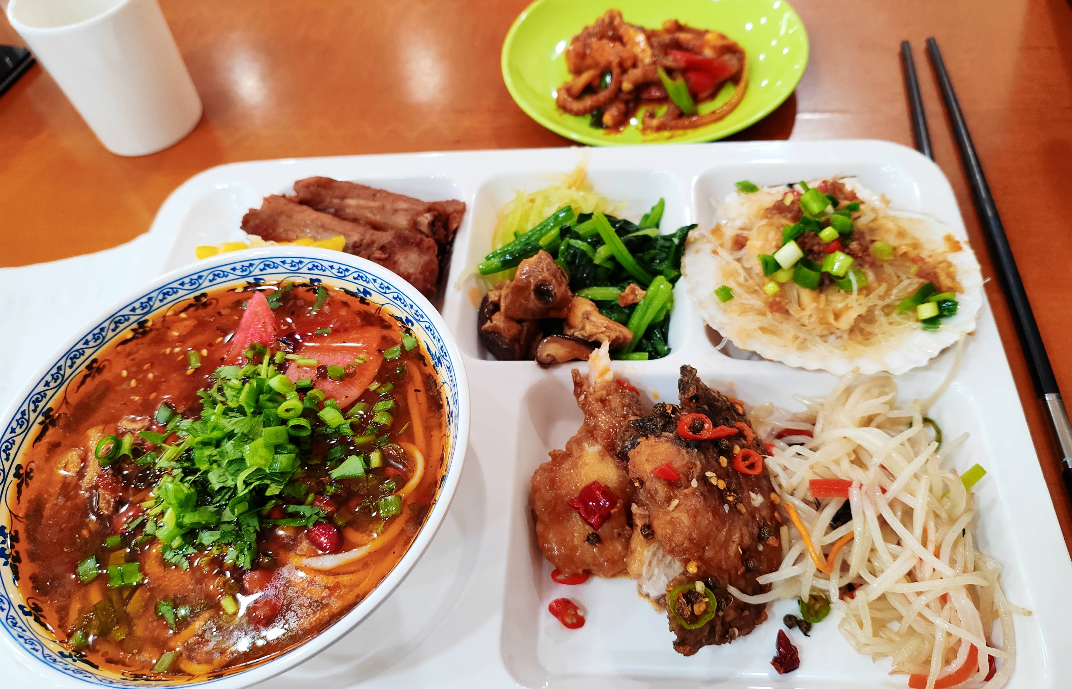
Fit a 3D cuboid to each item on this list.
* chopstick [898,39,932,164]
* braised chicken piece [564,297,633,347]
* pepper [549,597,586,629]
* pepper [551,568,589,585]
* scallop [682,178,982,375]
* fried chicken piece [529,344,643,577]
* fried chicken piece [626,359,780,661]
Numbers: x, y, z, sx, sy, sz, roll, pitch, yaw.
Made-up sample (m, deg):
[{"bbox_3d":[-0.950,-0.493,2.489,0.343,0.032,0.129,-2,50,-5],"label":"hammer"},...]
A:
[{"bbox_3d":[0.175,-0.055,0.365,0.007,0.007,0.255,3,55,9],"label":"chopstick"},{"bbox_3d":[0.025,-0.007,0.324,0.025,0.016,0.016,28,62,24],"label":"braised chicken piece"},{"bbox_3d":[0.010,0.088,0.275,0.013,0.007,0.009,28,62,24],"label":"pepper"},{"bbox_3d":[0.012,0.077,0.285,0.013,0.005,0.009,-1,54,7],"label":"pepper"},{"bbox_3d":[0.113,-0.030,0.327,0.109,0.031,0.099,-1,54,7],"label":"scallop"},{"bbox_3d":[0.018,0.041,0.294,0.038,0.029,0.078,-1,54,7],"label":"fried chicken piece"},{"bbox_3d":[0.055,0.053,0.279,0.049,0.032,0.092,-1,54,7],"label":"fried chicken piece"}]

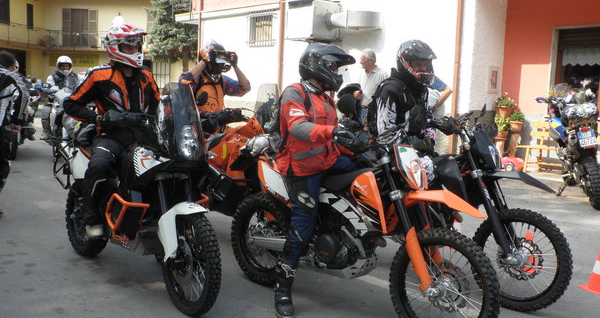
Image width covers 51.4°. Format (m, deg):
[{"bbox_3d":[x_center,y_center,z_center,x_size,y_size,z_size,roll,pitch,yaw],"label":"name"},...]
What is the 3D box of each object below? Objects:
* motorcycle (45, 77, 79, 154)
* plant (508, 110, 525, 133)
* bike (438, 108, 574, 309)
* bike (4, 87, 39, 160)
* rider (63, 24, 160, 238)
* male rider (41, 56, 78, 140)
[{"bbox_3d":[-4.060,-0.750,10.650,0.830,1.330,2.100,-1,6,-26],"label":"motorcycle"},{"bbox_3d":[3.365,-0.591,9.700,0.260,0.350,0.260,-2,8,-39],"label":"plant"},{"bbox_3d":[0.960,0.290,4.600,0.840,1.270,2.200,-3,7,-44],"label":"bike"},{"bbox_3d":[-4.940,-0.650,10.750,0.830,1.200,2.100,0,6,-25],"label":"bike"},{"bbox_3d":[-1.340,-0.220,4.640,0.750,1.540,0.670,-3,7,-41],"label":"rider"},{"bbox_3d":[-4.375,-1.096,11.400,0.750,1.520,0.750,-1,7,-30],"label":"male rider"}]

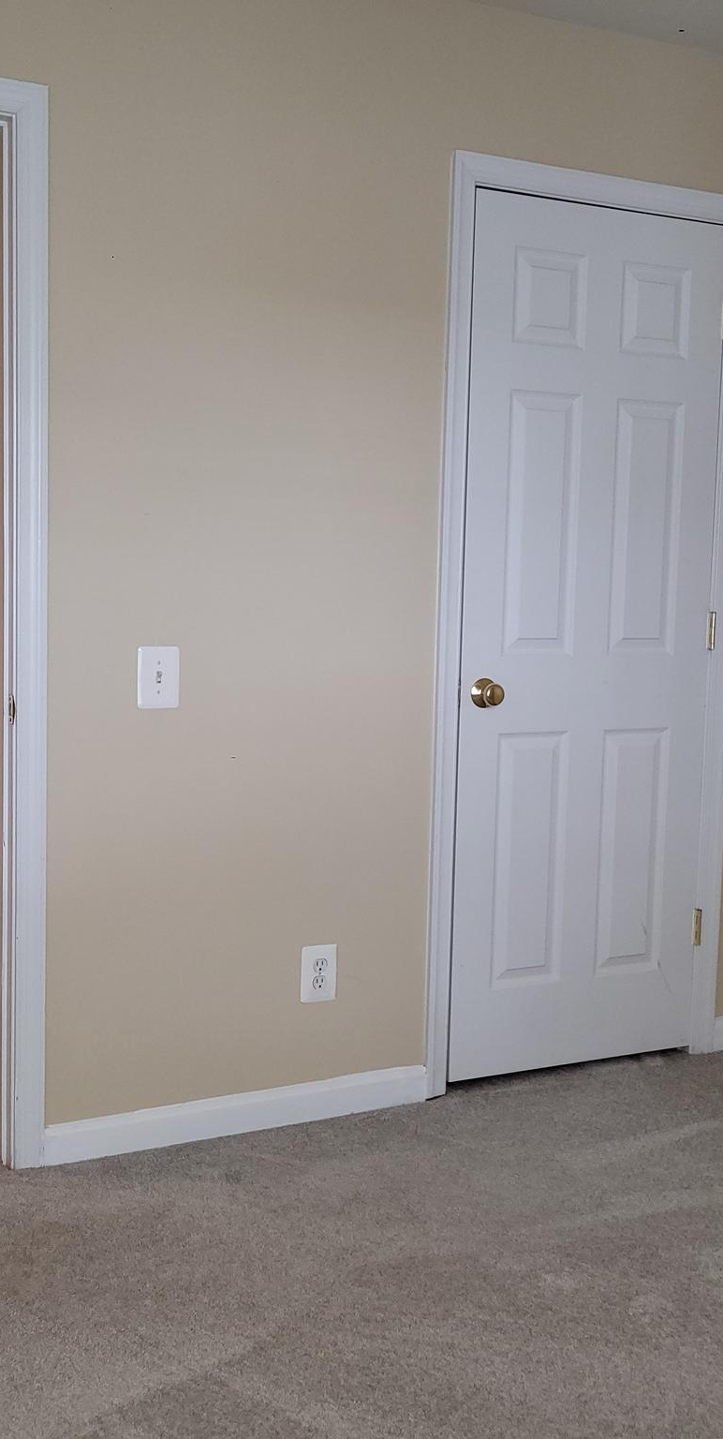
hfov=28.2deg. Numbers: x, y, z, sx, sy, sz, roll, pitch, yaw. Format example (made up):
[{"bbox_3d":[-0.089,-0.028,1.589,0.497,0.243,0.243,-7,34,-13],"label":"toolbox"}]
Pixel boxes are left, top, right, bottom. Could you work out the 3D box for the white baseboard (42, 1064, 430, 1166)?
[{"bbox_3d":[-0.243,0.851,3.107,0.884,0.083,0.015,-2,6,-27],"label":"white baseboard"}]

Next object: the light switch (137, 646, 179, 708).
[{"bbox_3d":[-0.407,-0.084,2.918,0.083,0.125,0.014,-2,6,-27],"label":"light switch"}]

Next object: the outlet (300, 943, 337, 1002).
[{"bbox_3d":[-0.089,0.558,3.155,0.081,0.125,0.010,-2,6,-27],"label":"outlet"}]

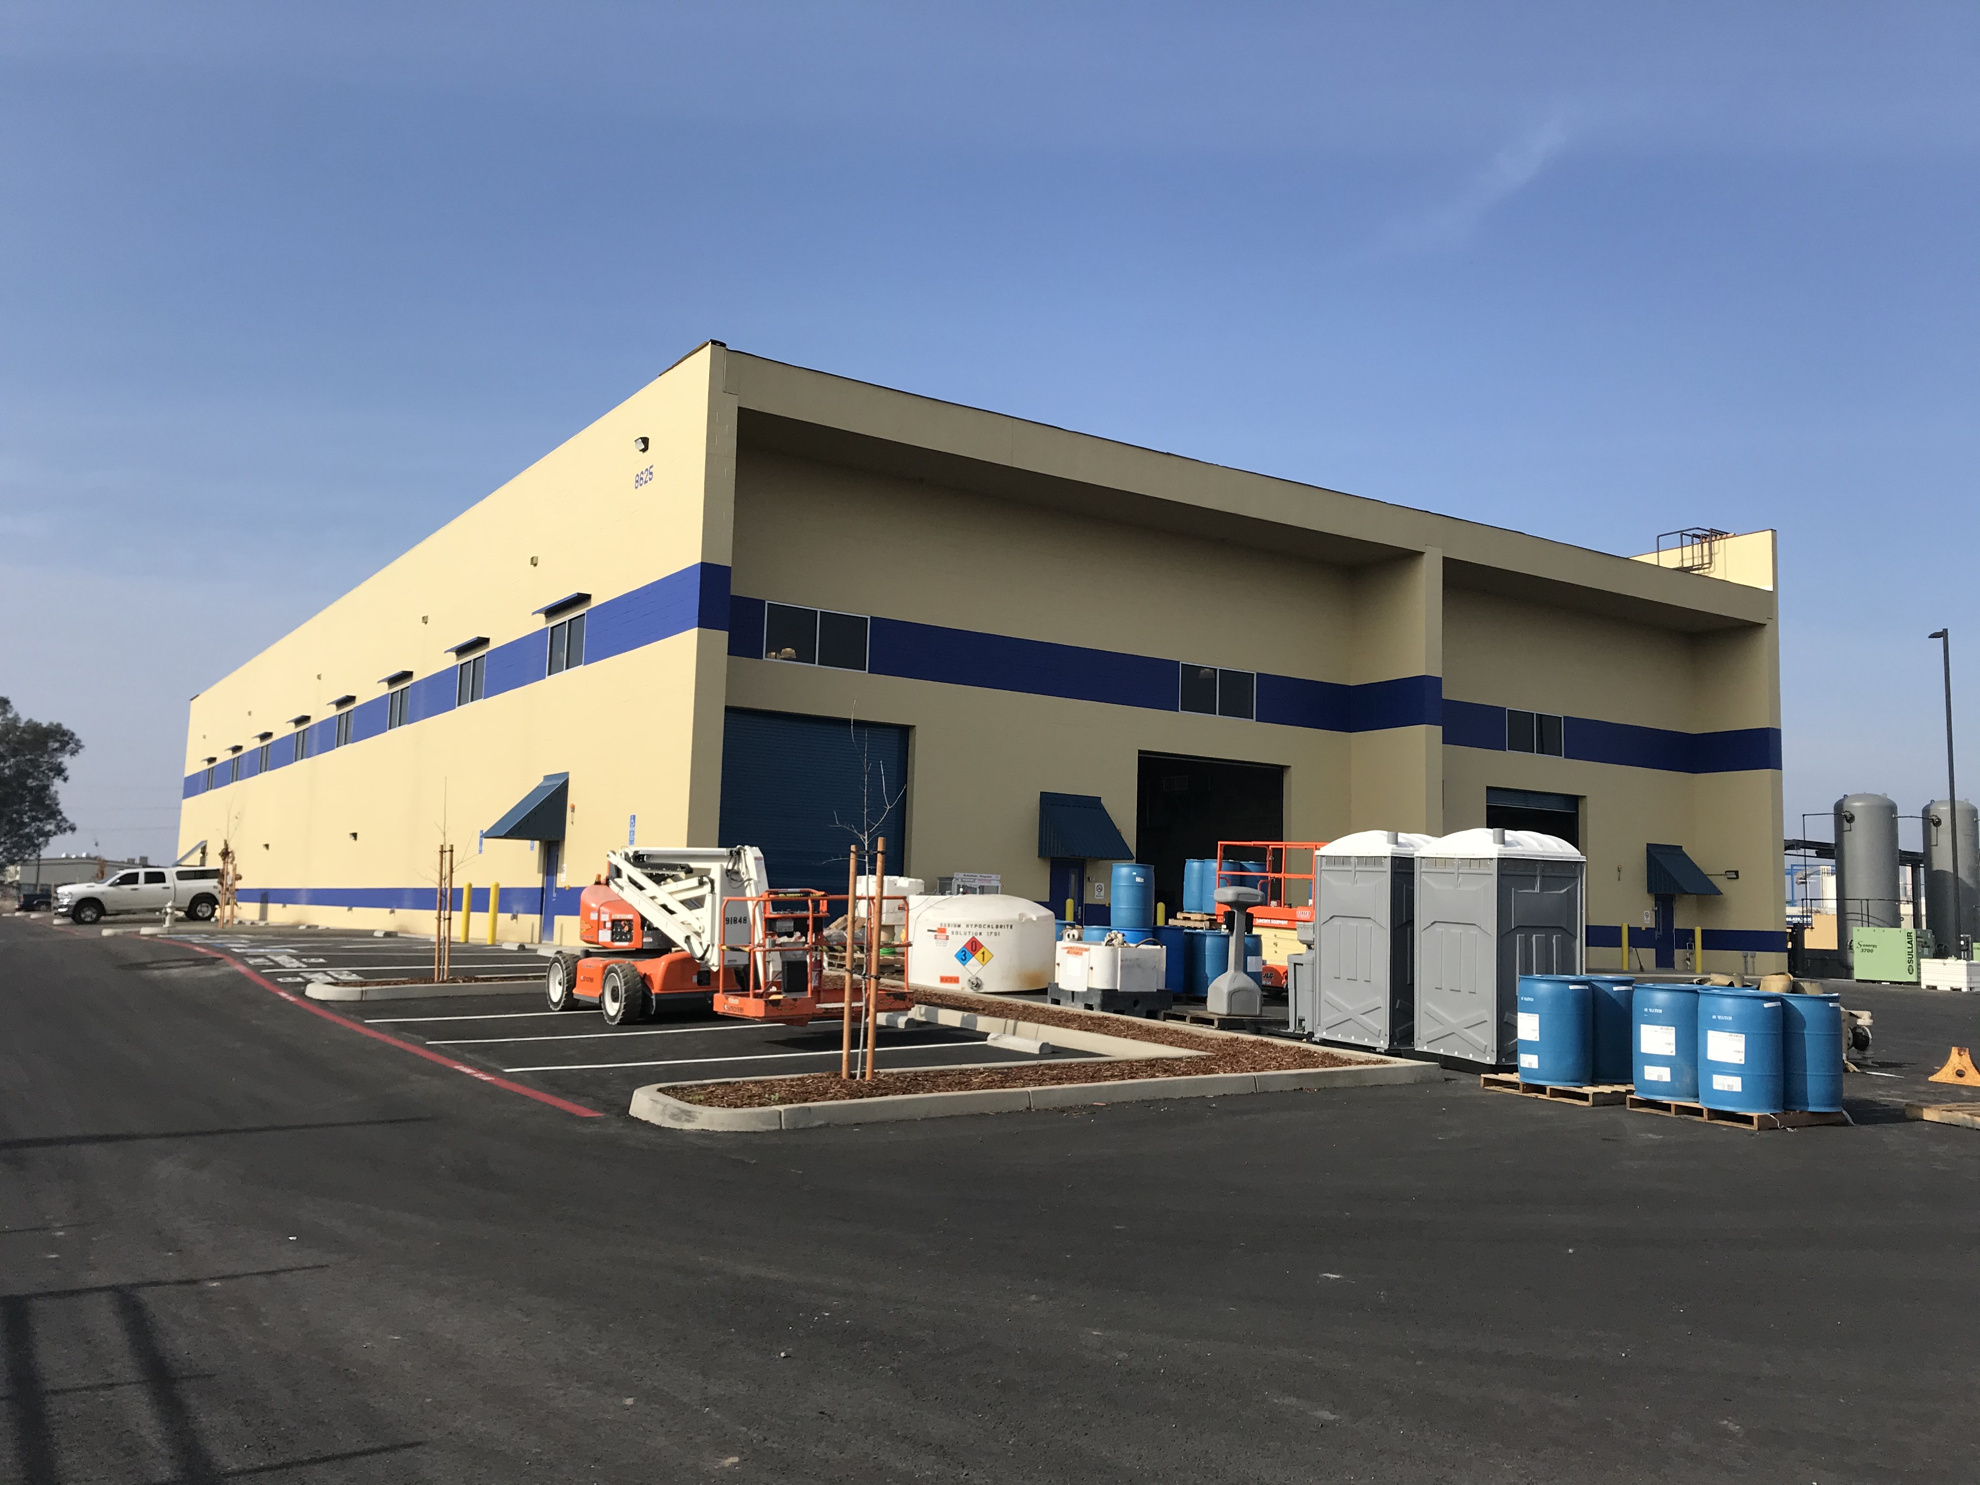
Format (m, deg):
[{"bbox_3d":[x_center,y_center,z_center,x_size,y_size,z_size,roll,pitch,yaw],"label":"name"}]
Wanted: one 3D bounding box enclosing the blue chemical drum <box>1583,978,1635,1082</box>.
[{"bbox_3d":[5.293,2.470,13.788,0.590,0.885,0.590,-2,-7,30],"label":"blue chemical drum"}]

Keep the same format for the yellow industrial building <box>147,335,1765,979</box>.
[{"bbox_3d":[-9.663,1.386,67.573,35.500,13.370,68.900,6,-7,-33],"label":"yellow industrial building"}]

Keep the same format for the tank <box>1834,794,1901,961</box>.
[{"bbox_3d":[27.703,4.489,50.500,1.800,5.700,1.800,6,-7,-33],"label":"tank"}]

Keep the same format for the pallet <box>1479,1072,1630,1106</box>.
[{"bbox_3d":[5.095,2.974,13.864,1.060,0.120,1.200,5,-7,-28],"label":"pallet"}]

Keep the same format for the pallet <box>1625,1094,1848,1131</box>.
[{"bbox_3d":[5.921,2.899,12.637,1.210,0.125,1.110,6,-6,-30],"label":"pallet"}]

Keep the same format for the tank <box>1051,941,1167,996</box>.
[{"bbox_3d":[1.479,2.860,20.278,0.950,0.600,1.130,6,-7,-33],"label":"tank"}]

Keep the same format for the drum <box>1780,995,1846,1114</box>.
[{"bbox_3d":[6.327,2.399,12.500,0.590,0.880,0.590,6,-7,-33],"label":"drum"}]

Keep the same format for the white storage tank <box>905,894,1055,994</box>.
[{"bbox_3d":[-0.080,2.941,23.600,2.100,1.420,2.100,0,-6,10],"label":"white storage tank"}]

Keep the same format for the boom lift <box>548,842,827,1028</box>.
[{"bbox_3d":[-3.164,2.137,17.968,2.050,2.050,5.200,6,-7,-33],"label":"boom lift"}]

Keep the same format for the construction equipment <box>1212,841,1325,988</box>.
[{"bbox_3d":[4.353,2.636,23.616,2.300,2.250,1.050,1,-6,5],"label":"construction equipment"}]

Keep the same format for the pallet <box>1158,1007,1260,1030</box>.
[{"bbox_3d":[2.795,3.311,19.061,1.060,0.120,1.200,4,-7,-25],"label":"pallet"}]

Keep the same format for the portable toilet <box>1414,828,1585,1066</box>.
[{"bbox_3d":[4.880,1.995,15.318,1.150,2.300,1.120,5,-7,-26],"label":"portable toilet"}]

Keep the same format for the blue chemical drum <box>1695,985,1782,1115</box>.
[{"bbox_3d":[5.821,2.367,12.352,0.590,0.885,0.590,-2,-7,30],"label":"blue chemical drum"}]

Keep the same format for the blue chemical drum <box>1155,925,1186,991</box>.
[{"bbox_3d":[2.325,2.946,21.615,0.590,0.885,0.590,1,-6,0],"label":"blue chemical drum"}]

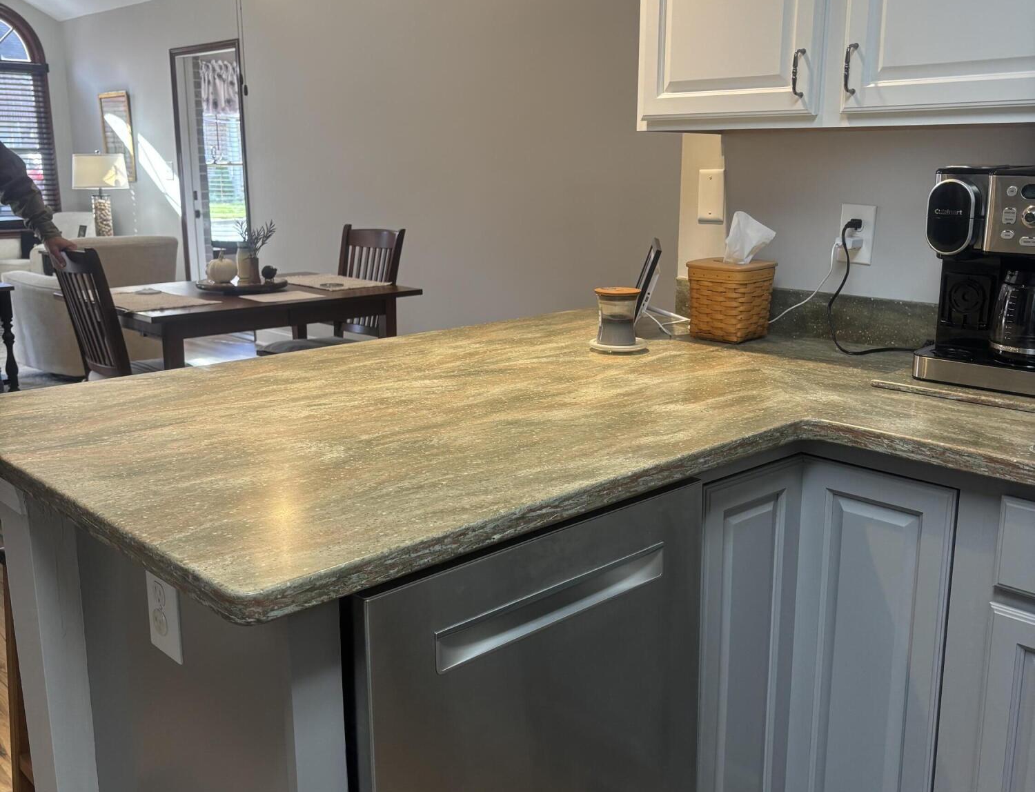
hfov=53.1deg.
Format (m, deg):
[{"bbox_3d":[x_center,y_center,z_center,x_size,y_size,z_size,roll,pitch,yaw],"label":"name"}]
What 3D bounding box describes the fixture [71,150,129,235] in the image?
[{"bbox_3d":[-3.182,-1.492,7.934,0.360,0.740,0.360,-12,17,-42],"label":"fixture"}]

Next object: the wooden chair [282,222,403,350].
[{"bbox_3d":[-0.890,-0.278,4.904,0.580,1.000,0.480,-12,17,-42],"label":"wooden chair"}]

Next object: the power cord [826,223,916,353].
[{"bbox_3d":[0.734,-0.232,2.190,0.130,0.270,0.210,-12,17,-42],"label":"power cord"}]

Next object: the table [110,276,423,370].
[{"bbox_3d":[-1.202,-0.080,4.580,1.220,0.760,0.970,-12,17,-42],"label":"table"}]

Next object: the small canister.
[{"bbox_3d":[0.222,-0.164,2.235,0.124,0.124,0.124,0,13,0],"label":"small canister"}]

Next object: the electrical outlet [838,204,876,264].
[{"bbox_3d":[0.736,-0.349,2.249,0.010,0.124,0.079,-12,17,-42],"label":"electrical outlet"}]

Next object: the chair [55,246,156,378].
[{"bbox_3d":[-1.511,-0.124,4.200,0.560,0.995,0.460,-12,17,-42],"label":"chair"}]

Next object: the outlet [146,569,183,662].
[{"bbox_3d":[-0.441,0.261,1.286,0.007,0.129,0.084,-12,17,-42],"label":"outlet"}]

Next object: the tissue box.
[{"bbox_3d":[0.484,-0.216,2.348,0.154,0.168,0.154,-12,17,-42],"label":"tissue box"}]

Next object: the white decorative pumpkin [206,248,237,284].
[{"bbox_3d":[-1.325,-0.576,4.611,0.138,0.150,0.138,-12,17,-42],"label":"white decorative pumpkin"}]

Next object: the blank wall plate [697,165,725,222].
[{"bbox_3d":[0.456,-0.471,2.454,0.007,0.120,0.074,-12,17,-42],"label":"blank wall plate"}]

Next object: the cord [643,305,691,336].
[{"bbox_3d":[0.360,-0.186,2.449,0.100,0.055,0.100,-12,17,-42],"label":"cord"}]

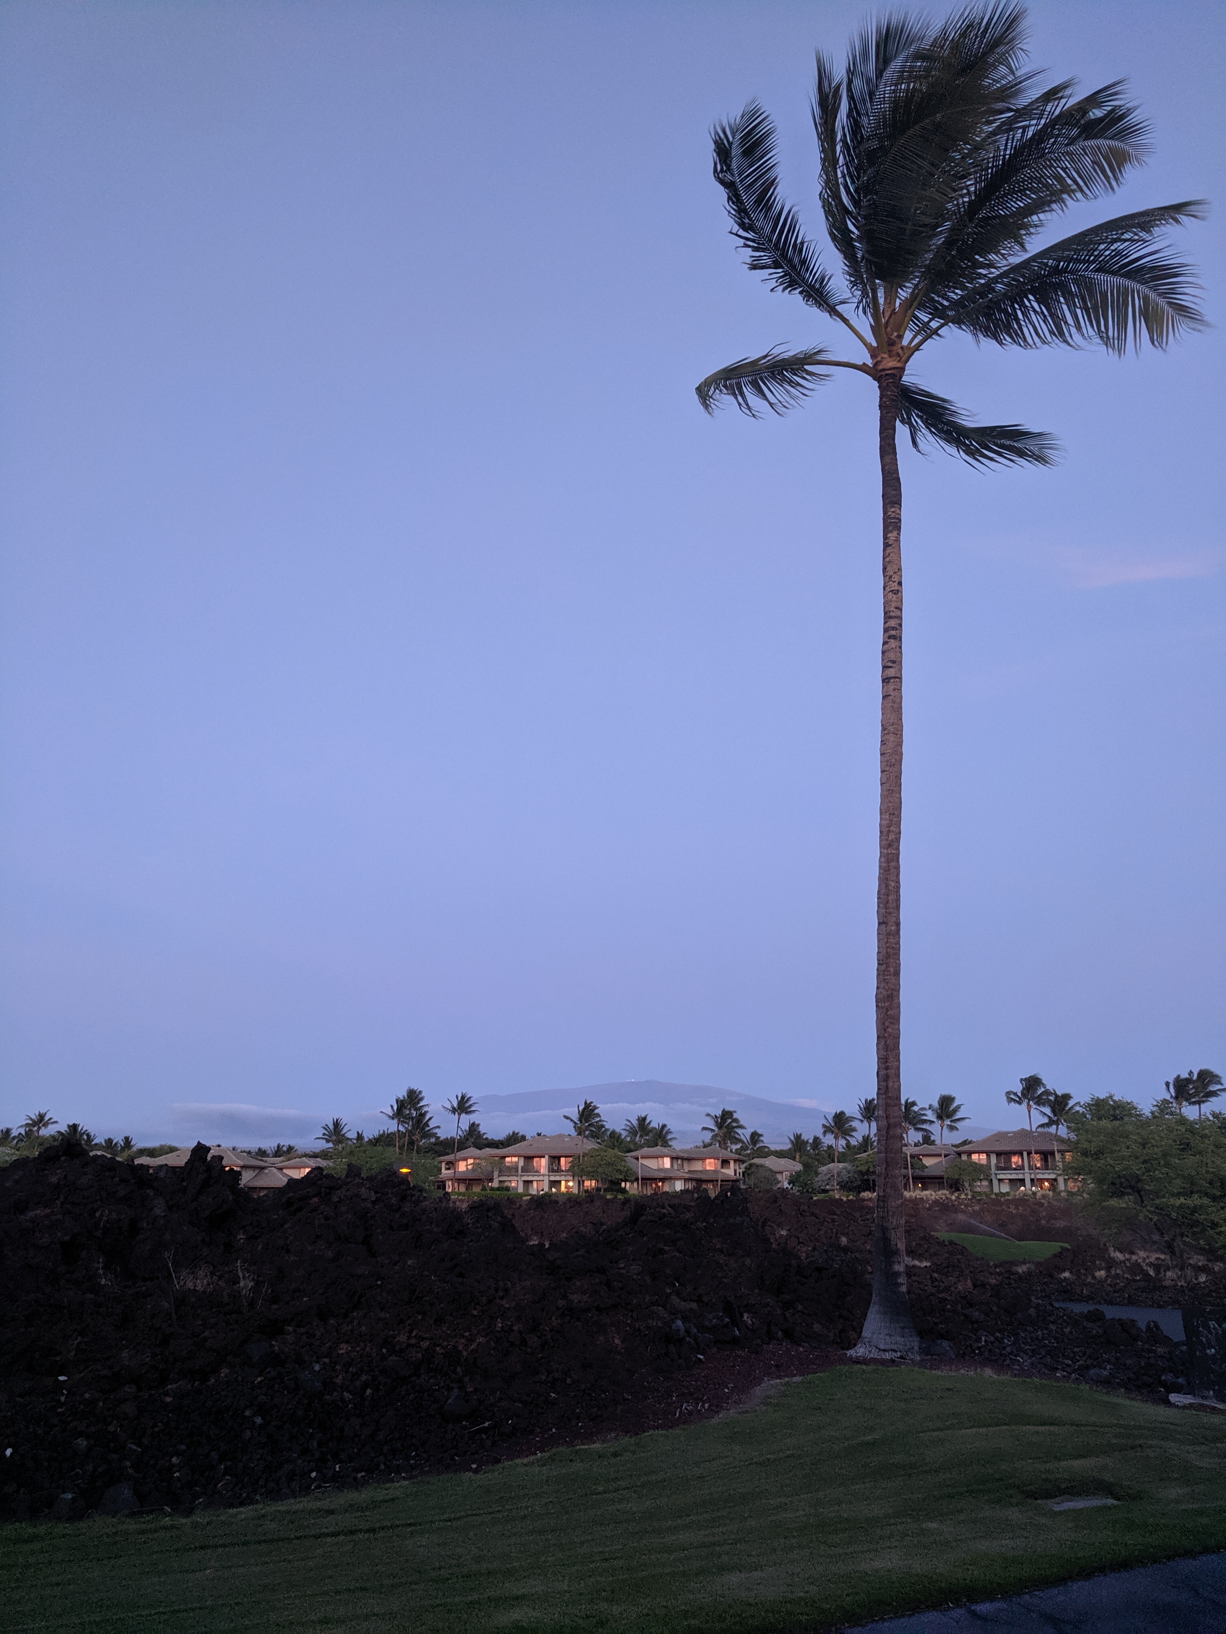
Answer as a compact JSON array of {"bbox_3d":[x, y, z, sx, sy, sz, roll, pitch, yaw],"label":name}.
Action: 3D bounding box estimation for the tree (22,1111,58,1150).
[{"bbox_3d":[-93.299,54.266,197.862,6.000,13.300,6.000,0,-17,0],"label":"tree"}]

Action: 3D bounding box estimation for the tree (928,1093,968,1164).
[{"bbox_3d":[51.109,49.299,185.099,6.200,14.520,6.200,0,-17,0],"label":"tree"}]

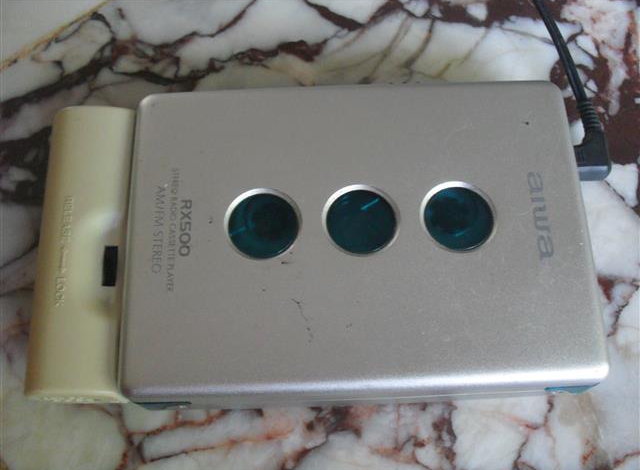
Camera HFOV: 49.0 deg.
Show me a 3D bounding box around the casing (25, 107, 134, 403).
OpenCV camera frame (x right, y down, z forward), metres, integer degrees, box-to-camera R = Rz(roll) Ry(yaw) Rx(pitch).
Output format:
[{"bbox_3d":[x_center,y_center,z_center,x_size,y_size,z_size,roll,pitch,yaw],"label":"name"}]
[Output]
[{"bbox_3d":[-0.057,0.004,0.182,0.024,0.020,0.074,-2,71,0],"label":"casing"}]

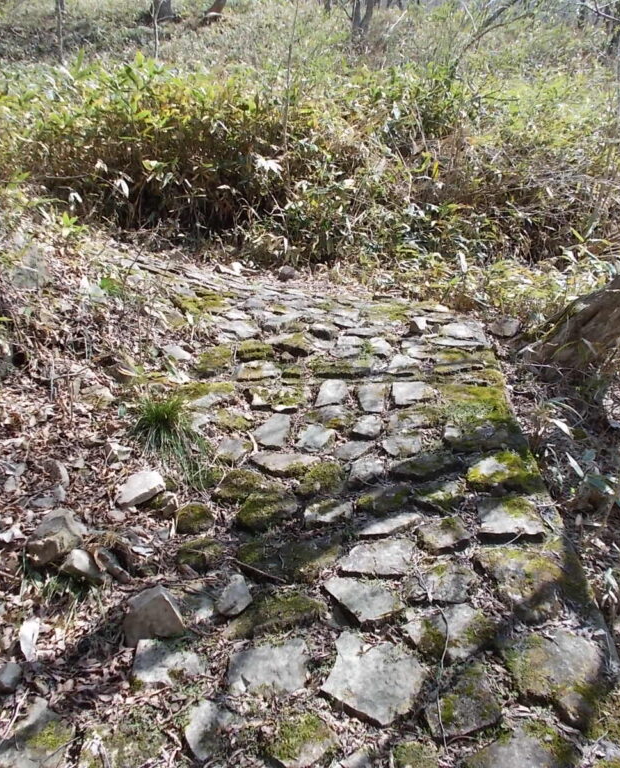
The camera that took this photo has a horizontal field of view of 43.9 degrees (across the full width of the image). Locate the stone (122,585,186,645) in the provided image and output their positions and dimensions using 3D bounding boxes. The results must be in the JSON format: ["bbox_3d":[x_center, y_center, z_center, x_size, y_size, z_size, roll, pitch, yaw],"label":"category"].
[{"bbox_3d":[-0.433,0.644,2.155,0.165,0.115,0.100,-1,18,-2],"label":"stone"}]

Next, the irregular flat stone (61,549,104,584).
[{"bbox_3d":[-0.697,0.559,2.361,0.120,0.075,0.085,-4,19,-11],"label":"irregular flat stone"}]

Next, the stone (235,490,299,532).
[{"bbox_3d":[-0.152,0.450,2.728,0.205,0.080,0.135,4,23,8],"label":"stone"}]

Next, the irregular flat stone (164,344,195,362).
[{"bbox_3d":[-0.697,-0.170,4.120,0.150,0.060,0.140,-1,20,-4],"label":"irregular flat stone"}]

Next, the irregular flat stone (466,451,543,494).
[{"bbox_3d":[0.751,0.342,2.990,0.260,0.085,0.180,2,23,6],"label":"irregular flat stone"}]

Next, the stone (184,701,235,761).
[{"bbox_3d":[-0.238,0.835,1.853,0.110,0.050,0.140,-2,23,-5],"label":"stone"}]

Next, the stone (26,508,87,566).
[{"bbox_3d":[-0.811,0.491,2.473,0.165,0.105,0.150,-2,18,-6],"label":"stone"}]

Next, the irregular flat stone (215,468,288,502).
[{"bbox_3d":[-0.221,0.381,2.896,0.245,0.070,0.140,1,23,3],"label":"irregular flat stone"}]

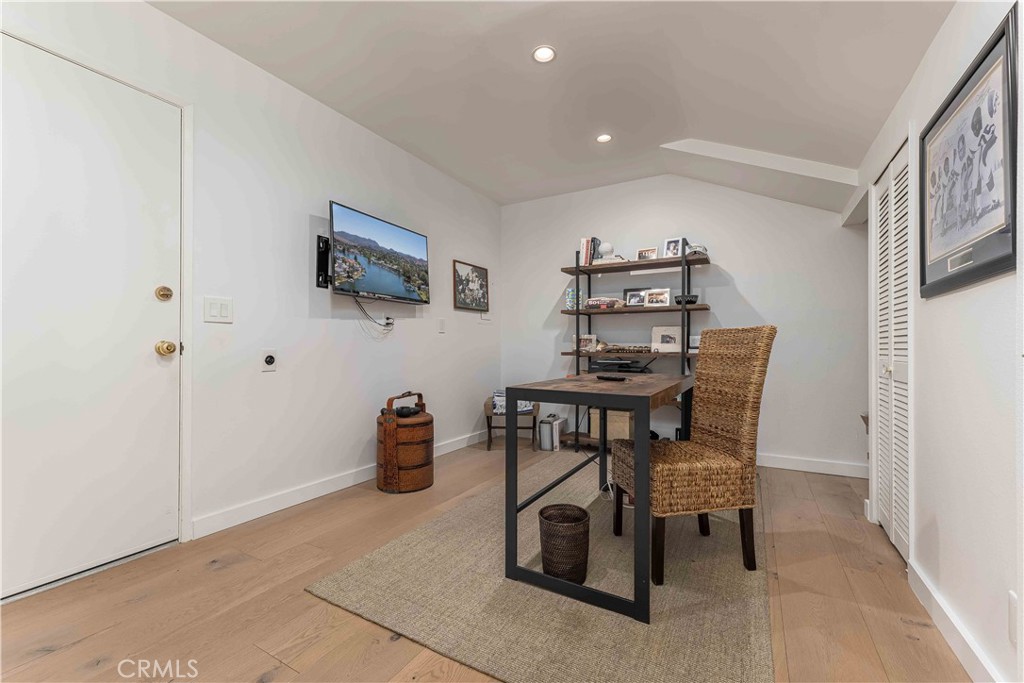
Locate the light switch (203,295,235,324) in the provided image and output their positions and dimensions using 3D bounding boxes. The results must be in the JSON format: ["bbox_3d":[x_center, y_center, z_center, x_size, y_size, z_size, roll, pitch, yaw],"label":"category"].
[{"bbox_3d":[-1.467,-0.155,1.993,0.008,0.127,0.122,0,-1,32],"label":"light switch"}]

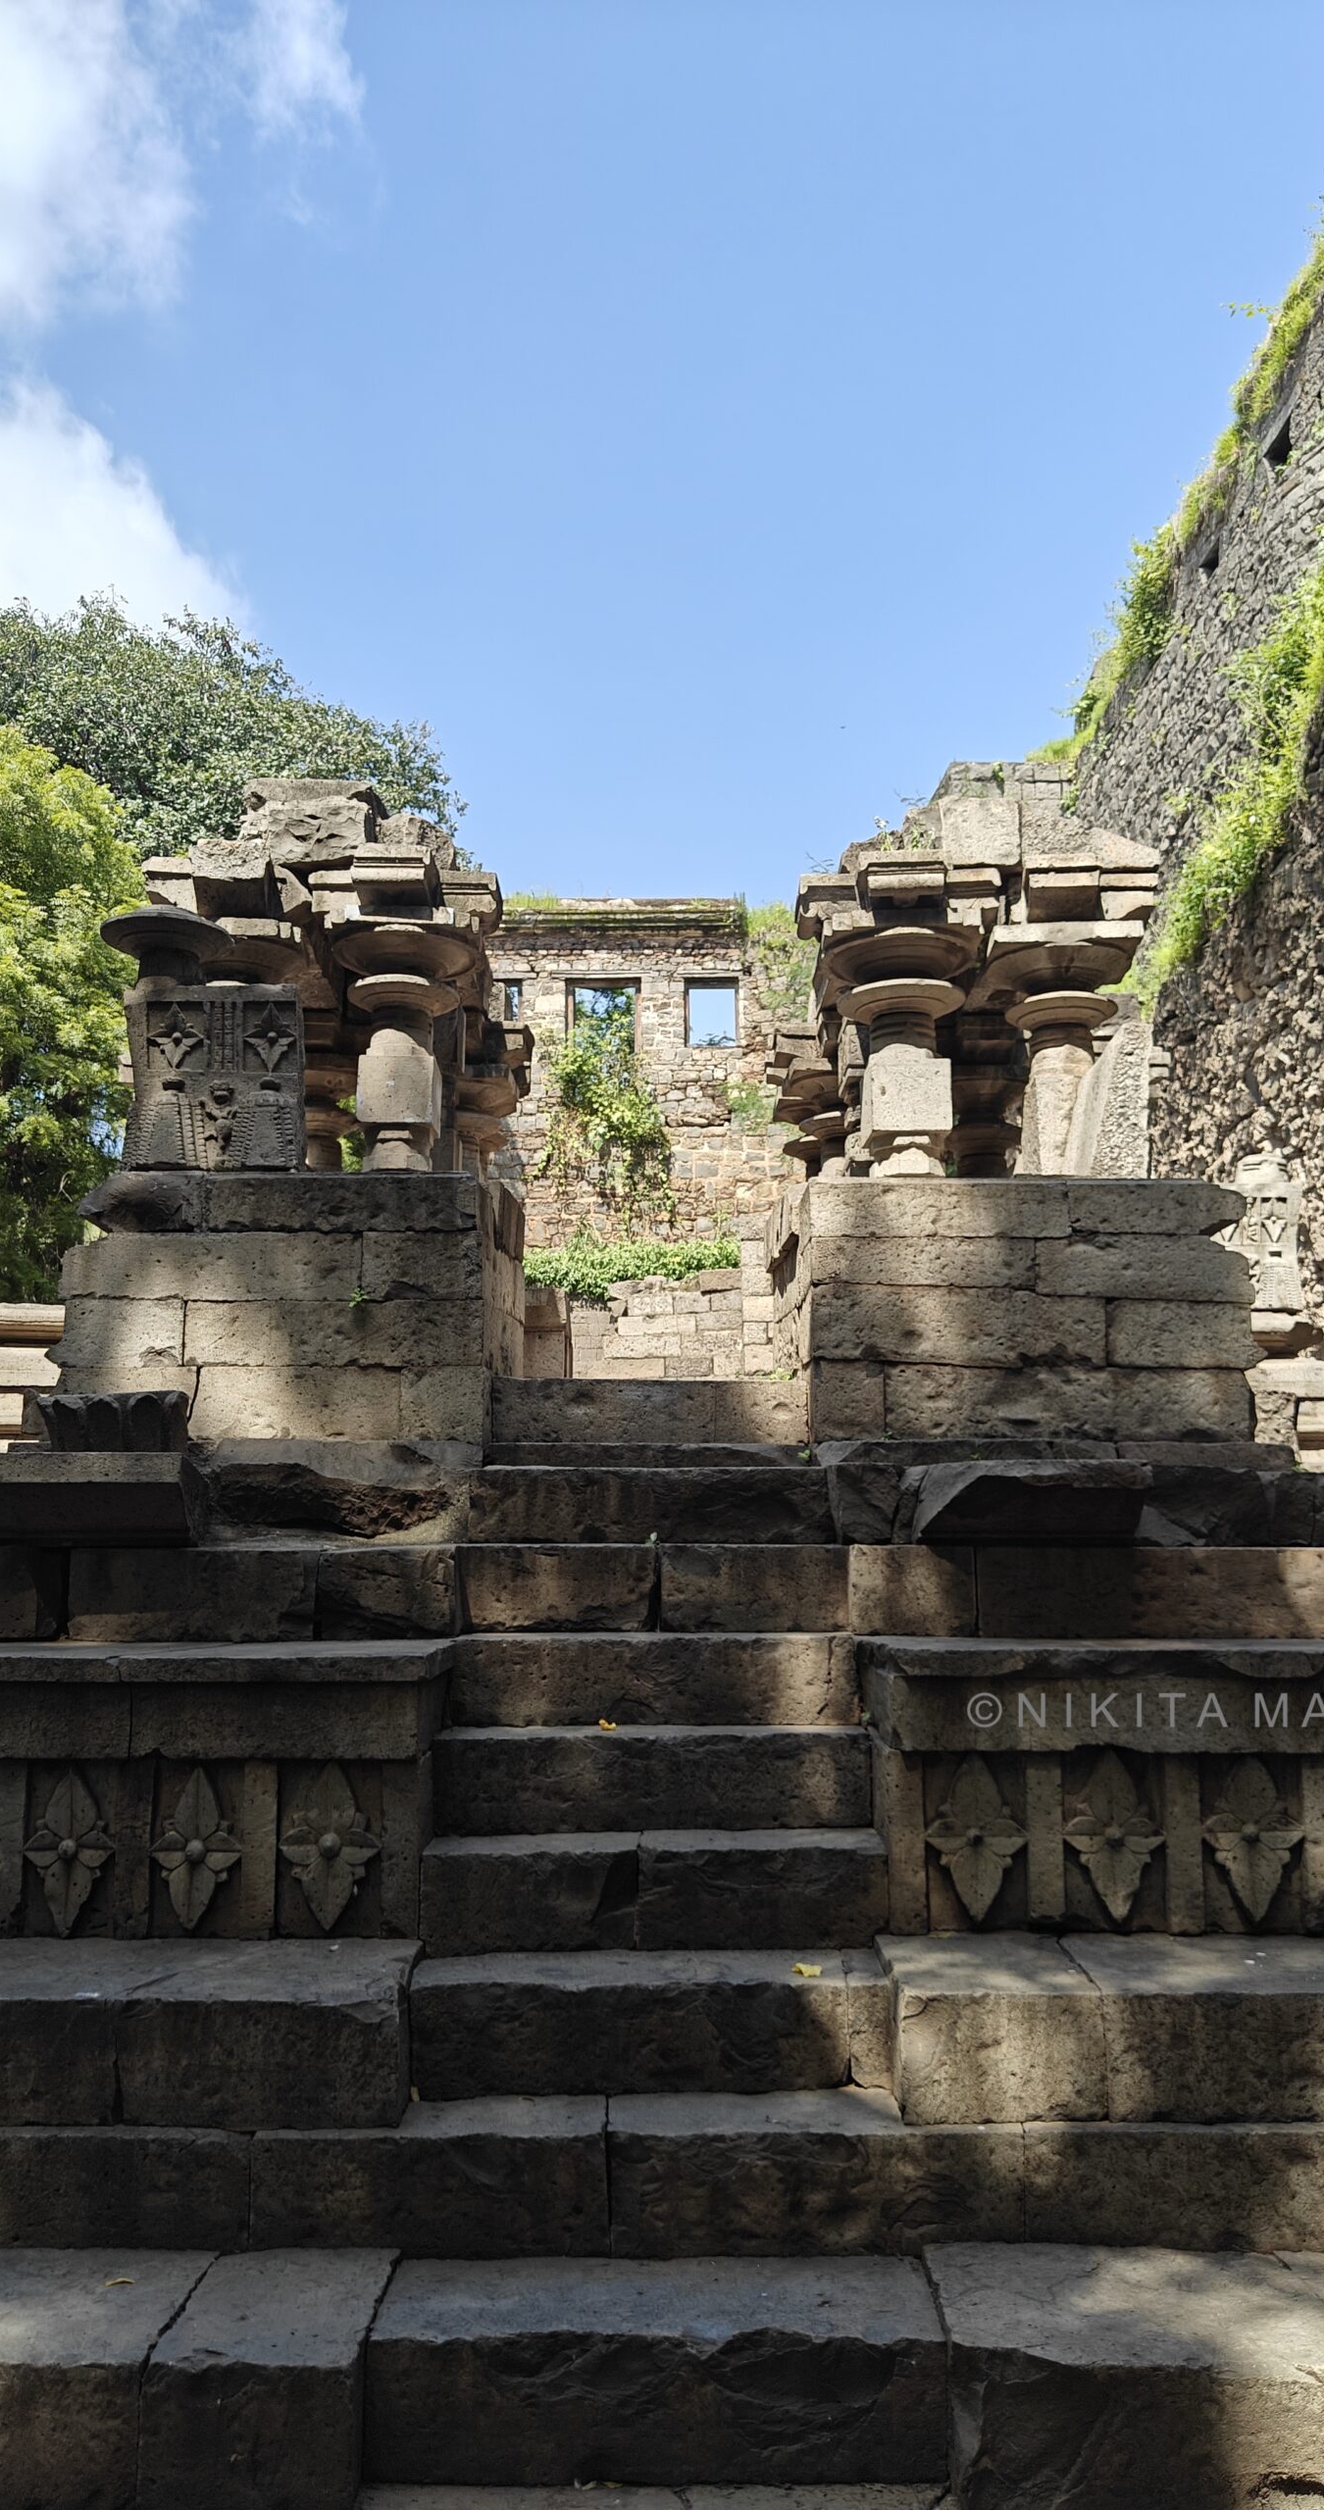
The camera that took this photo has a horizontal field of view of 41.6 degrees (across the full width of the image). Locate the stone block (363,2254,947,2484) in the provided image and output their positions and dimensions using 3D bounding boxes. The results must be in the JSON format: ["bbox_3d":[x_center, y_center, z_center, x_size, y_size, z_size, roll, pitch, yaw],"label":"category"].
[{"bbox_3d":[-0.007,1.958,3.082,0.977,0.219,0.346,0,-7,0],"label":"stone block"}]

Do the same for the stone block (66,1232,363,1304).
[{"bbox_3d":[-1.318,0.054,5.309,0.873,0.197,0.360,0,-5,0],"label":"stone block"}]

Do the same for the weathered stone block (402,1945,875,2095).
[{"bbox_3d":[-0.035,1.686,3.853,1.000,0.229,0.280,0,-5,1],"label":"weathered stone block"}]

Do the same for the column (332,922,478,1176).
[{"bbox_3d":[-0.833,-0.630,5.669,0.462,0.894,0.462,0,-7,0],"label":"column"}]

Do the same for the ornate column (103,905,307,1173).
[{"bbox_3d":[-1.449,-0.656,5.566,0.599,0.920,0.420,0,-7,0],"label":"ornate column"}]

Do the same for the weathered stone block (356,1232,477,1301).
[{"bbox_3d":[-0.707,0.049,5.309,0.350,0.197,0.360,0,-5,0],"label":"weathered stone block"}]

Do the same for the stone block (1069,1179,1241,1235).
[{"bbox_3d":[1.454,-0.122,5.309,0.520,0.157,0.360,0,-5,0],"label":"stone block"}]

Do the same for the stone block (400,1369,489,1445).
[{"bbox_3d":[-0.649,0.461,5.299,0.246,0.225,0.340,0,-5,0],"label":"stone block"}]

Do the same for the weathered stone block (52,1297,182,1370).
[{"bbox_3d":[-1.589,0.246,5.296,0.390,0.201,0.380,0,-5,1],"label":"weathered stone block"}]

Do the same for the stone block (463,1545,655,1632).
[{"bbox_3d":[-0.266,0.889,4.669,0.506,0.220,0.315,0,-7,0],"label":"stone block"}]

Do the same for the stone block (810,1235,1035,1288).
[{"bbox_3d":[0.767,0.039,5.293,0.649,0.147,0.420,0,-5,1],"label":"stone block"}]

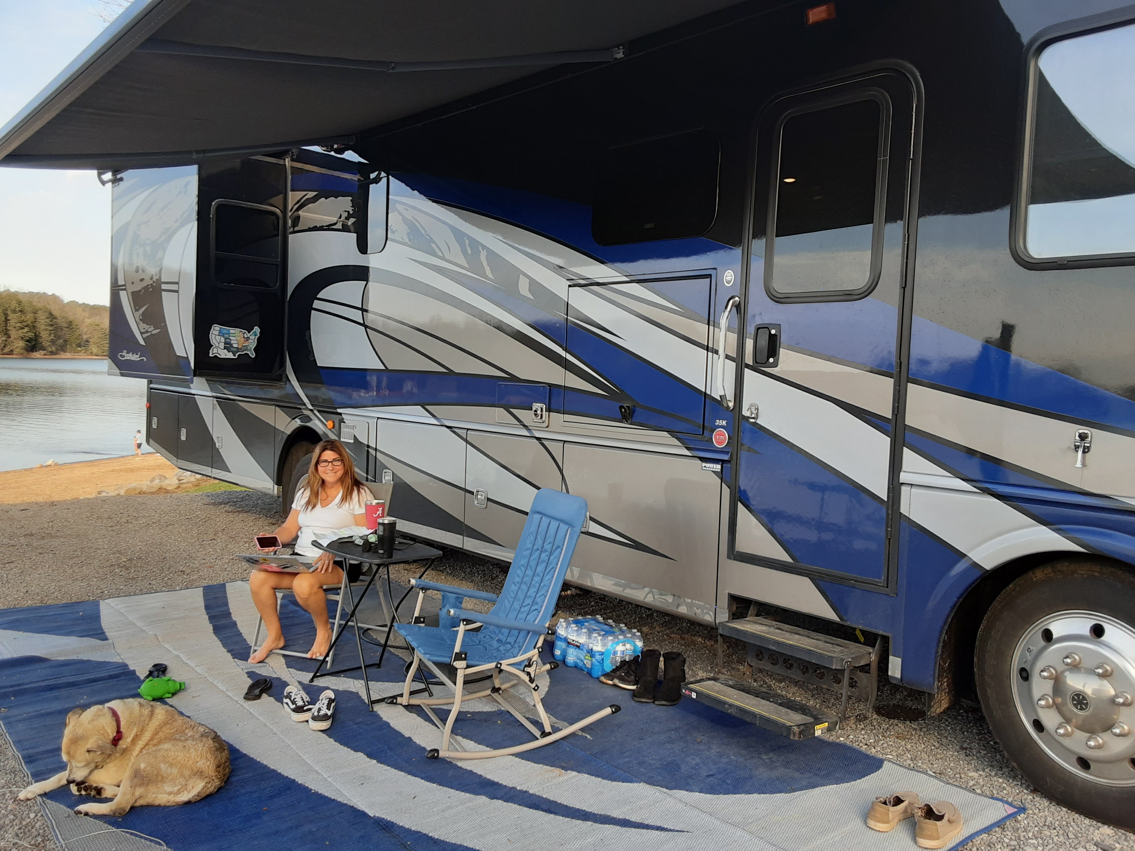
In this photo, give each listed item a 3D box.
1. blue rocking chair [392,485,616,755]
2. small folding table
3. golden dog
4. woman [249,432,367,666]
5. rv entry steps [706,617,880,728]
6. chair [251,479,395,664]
[{"bbox_3d":[-0.285,0.773,3.909,0.870,0.980,0.650,1,3,-26],"label":"blue rocking chair"},{"bbox_3d":[-0.900,0.893,4.275,0.390,0.650,0.585,0,4,-41],"label":"small folding table"},{"bbox_3d":[-1.475,1.102,3.170,0.620,0.300,0.460,2,3,-10],"label":"golden dog"},{"bbox_3d":[-1.324,0.630,4.735,0.520,1.090,0.600,3,3,17],"label":"woman"},{"bbox_3d":[1.002,1.044,3.999,0.340,0.280,0.650,0,4,-41],"label":"rv entry steps"},{"bbox_3d":[-1.289,0.727,4.827,0.600,0.890,0.570,3,3,18],"label":"chair"}]

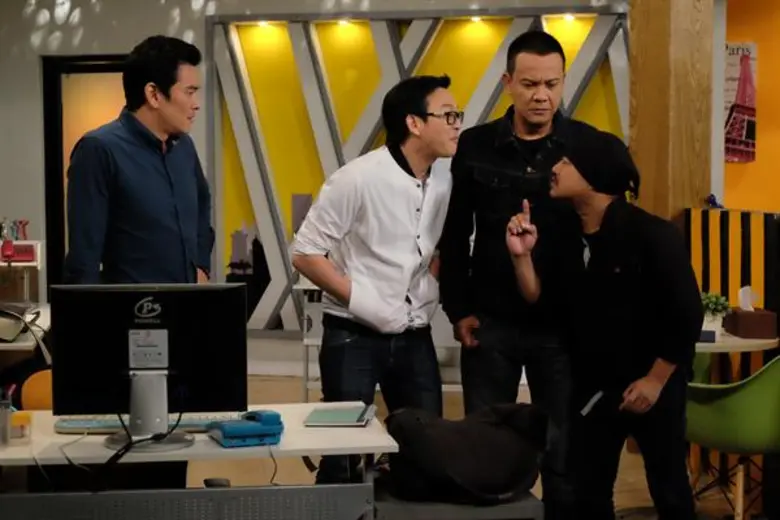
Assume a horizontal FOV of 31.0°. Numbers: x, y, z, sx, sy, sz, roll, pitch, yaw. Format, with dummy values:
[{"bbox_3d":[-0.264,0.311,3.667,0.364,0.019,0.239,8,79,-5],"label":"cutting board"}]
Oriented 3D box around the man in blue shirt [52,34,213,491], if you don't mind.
[{"bbox_3d":[-0.680,0.255,3.821,0.300,1.714,0.480,4,6,38],"label":"man in blue shirt"}]

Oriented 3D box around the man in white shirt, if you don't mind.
[{"bbox_3d":[-0.032,0.282,4.049,0.500,1.615,0.380,-4,6,-38],"label":"man in white shirt"}]

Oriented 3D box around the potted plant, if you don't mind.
[{"bbox_3d":[1.145,0.192,4.970,0.115,0.149,0.115,0,5,0],"label":"potted plant"}]

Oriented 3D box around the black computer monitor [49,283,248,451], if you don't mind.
[{"bbox_3d":[-0.557,0.236,3.269,0.458,0.365,0.210,-1,5,-6],"label":"black computer monitor"}]

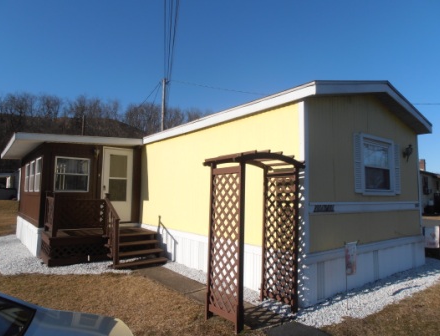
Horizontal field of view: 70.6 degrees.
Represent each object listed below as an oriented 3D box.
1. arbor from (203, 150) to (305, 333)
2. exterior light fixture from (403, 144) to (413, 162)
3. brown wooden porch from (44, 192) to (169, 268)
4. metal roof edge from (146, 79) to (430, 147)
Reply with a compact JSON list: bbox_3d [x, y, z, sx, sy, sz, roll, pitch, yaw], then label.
[{"bbox_3d":[0.433,0.844,4.100,1.228,2.102,0.696,5,-7,-38],"label":"arbor"},{"bbox_3d":[4.002,-0.322,6.591,0.141,0.355,0.163,5,-7,-38],"label":"exterior light fixture"},{"bbox_3d":[-2.633,1.340,7.062,2.309,1.510,1.968,5,-7,-38],"label":"brown wooden porch"},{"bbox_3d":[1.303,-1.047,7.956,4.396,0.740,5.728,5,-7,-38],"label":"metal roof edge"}]

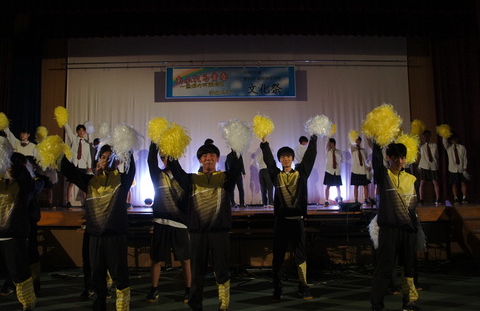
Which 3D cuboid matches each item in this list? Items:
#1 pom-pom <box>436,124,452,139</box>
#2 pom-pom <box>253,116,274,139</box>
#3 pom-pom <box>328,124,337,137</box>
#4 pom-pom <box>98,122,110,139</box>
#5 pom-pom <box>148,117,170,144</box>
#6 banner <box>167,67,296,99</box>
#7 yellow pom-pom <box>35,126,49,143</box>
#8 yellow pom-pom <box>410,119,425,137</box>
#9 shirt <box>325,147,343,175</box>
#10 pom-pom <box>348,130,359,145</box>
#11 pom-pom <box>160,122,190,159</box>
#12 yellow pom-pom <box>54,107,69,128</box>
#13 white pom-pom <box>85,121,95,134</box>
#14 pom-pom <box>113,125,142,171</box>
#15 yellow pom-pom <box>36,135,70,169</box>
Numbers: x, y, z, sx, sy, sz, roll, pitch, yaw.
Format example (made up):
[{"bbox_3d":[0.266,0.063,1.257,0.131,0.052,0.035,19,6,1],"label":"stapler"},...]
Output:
[{"bbox_3d":[4.436,-0.521,7.800,0.330,0.310,0.300,-1,-5,0],"label":"pom-pom"},{"bbox_3d":[0.268,-0.327,4.050,0.250,0.270,0.250,-1,-5,0],"label":"pom-pom"},{"bbox_3d":[2.123,-0.577,8.300,0.240,0.290,0.240,-1,-5,0],"label":"pom-pom"},{"bbox_3d":[-3.014,-0.561,8.000,0.260,0.330,0.260,-1,-5,0],"label":"pom-pom"},{"bbox_3d":[-0.895,-0.273,4.000,0.260,0.310,0.260,-1,-5,0],"label":"pom-pom"},{"bbox_3d":[-0.207,-1.638,8.100,2.920,0.700,0.030,-1,-5,0],"label":"banner"},{"bbox_3d":[-3.964,-0.410,7.200,0.270,0.310,0.270,-1,-5,0],"label":"yellow pom-pom"},{"bbox_3d":[3.900,-0.615,7.900,0.310,0.370,0.300,-1,-5,0],"label":"yellow pom-pom"},{"bbox_3d":[2.132,0.125,8.200,0.420,0.630,0.250,-1,-5,0],"label":"shirt"},{"bbox_3d":[2.557,-0.417,8.100,0.240,0.300,0.240,-1,-5,0],"label":"pom-pom"},{"bbox_3d":[-0.656,-0.150,3.600,0.320,0.360,0.310,-1,-5,0],"label":"pom-pom"},{"bbox_3d":[-3.549,-0.760,7.150,0.280,0.410,0.280,-1,-5,0],"label":"yellow pom-pom"},{"bbox_3d":[-3.300,-0.615,7.900,0.230,0.290,0.230,-1,-5,0],"label":"white pom-pom"},{"bbox_3d":[-1.100,-0.088,3.500,0.280,0.420,0.280,-1,-5,0],"label":"pom-pom"},{"bbox_3d":[-1.789,-0.038,3.450,0.320,0.330,0.300,-1,-5,0],"label":"yellow pom-pom"}]

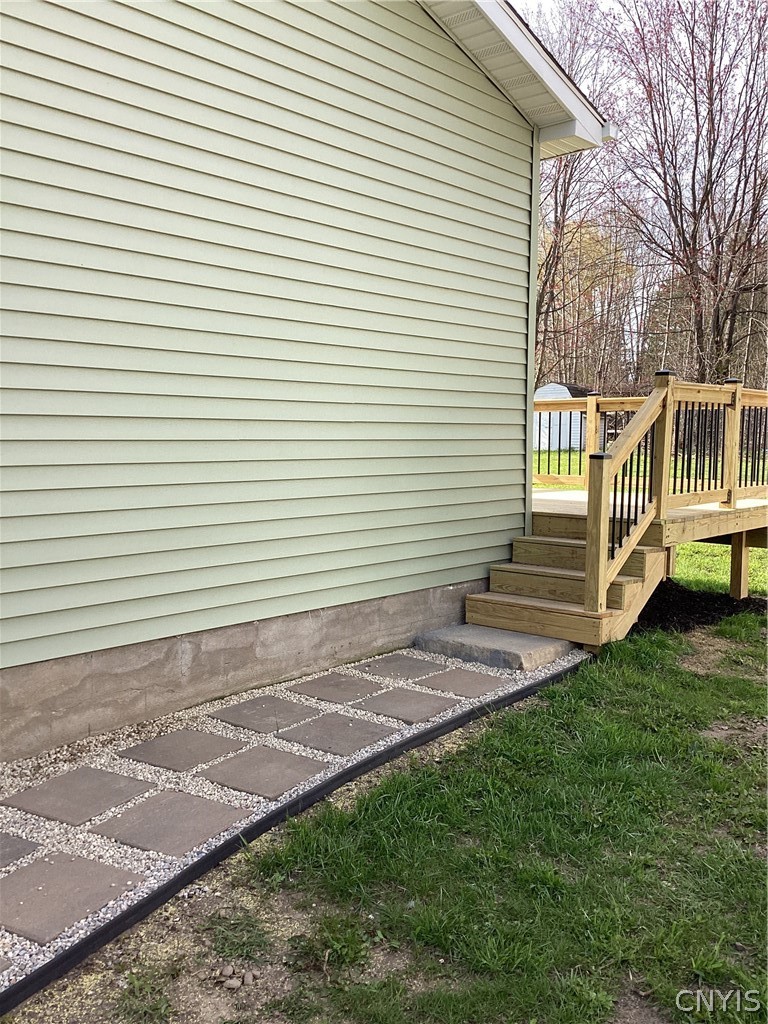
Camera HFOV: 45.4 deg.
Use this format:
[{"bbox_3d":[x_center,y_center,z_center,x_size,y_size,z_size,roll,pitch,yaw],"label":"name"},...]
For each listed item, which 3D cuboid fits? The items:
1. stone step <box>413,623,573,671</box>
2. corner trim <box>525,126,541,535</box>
[{"bbox_3d":[0.687,0.802,5.563,0.771,0.109,0.636,5,7,42],"label":"stone step"},{"bbox_3d":[1.021,-1.164,6.406,0.065,2.938,0.083,5,7,42],"label":"corner trim"}]

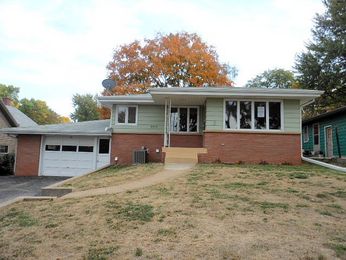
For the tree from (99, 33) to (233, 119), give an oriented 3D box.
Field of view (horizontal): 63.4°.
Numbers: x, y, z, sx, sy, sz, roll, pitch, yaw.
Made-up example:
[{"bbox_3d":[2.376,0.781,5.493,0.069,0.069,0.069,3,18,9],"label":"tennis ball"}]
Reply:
[{"bbox_3d":[-0.450,-3.100,27.400,13.000,13.300,12.000,0,-5,0],"label":"tree"}]

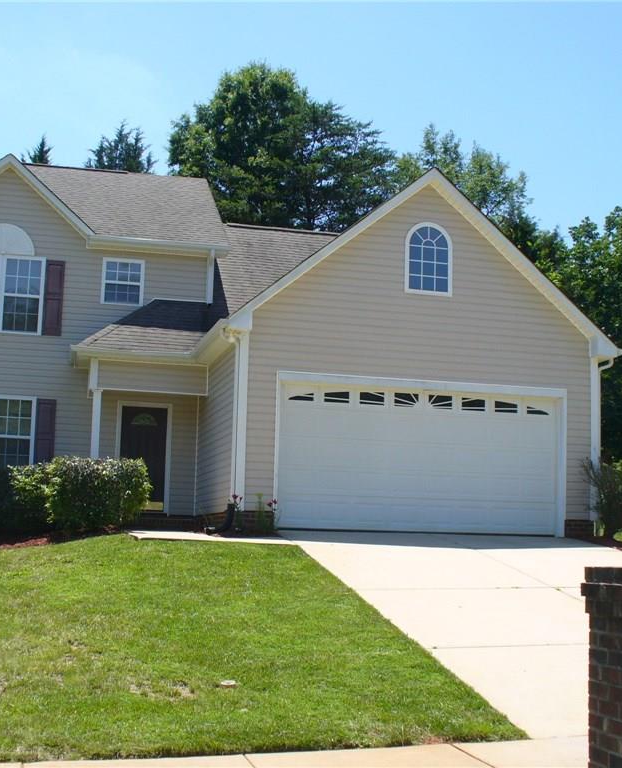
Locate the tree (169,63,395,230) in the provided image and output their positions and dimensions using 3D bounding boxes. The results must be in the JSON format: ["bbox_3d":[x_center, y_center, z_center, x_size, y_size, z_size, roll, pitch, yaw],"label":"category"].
[{"bbox_3d":[-1.173,-4.114,43.861,9.408,18.092,9.408,3,-8,-13],"label":"tree"}]

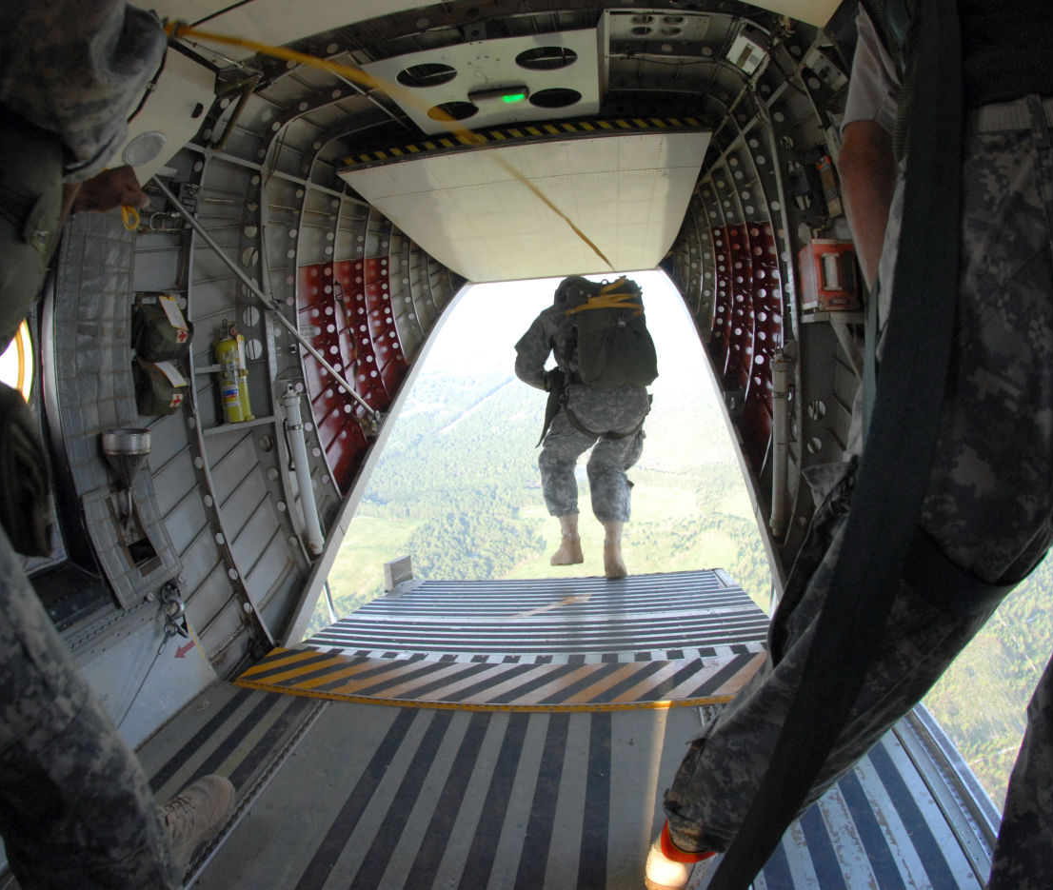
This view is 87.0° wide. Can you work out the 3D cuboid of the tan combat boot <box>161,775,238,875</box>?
[{"bbox_3d":[-0.750,0.756,1.150,0.115,0.250,0.300,0,12,18],"label":"tan combat boot"}]

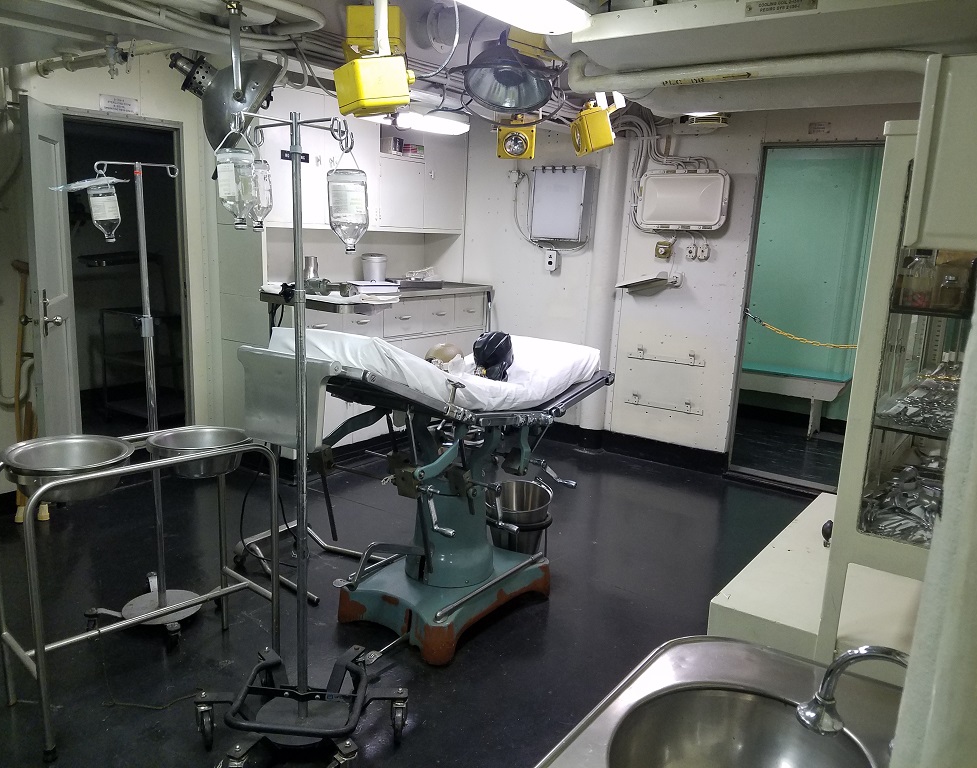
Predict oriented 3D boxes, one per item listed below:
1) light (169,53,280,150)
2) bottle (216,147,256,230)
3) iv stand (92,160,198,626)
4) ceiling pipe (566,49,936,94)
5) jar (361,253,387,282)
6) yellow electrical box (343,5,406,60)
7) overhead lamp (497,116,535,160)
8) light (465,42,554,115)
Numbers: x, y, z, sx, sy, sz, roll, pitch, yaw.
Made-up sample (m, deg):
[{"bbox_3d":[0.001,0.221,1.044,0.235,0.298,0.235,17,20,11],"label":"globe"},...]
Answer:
[{"bbox_3d":[-0.826,-0.881,2.288,0.305,0.350,0.350,32,11,-5],"label":"light"},{"bbox_3d":[-0.583,-0.452,1.785,0.088,0.190,0.088,11,14,35],"label":"bottle"},{"bbox_3d":[-1.173,0.076,2.717,0.440,1.662,0.420,-3,13,-24],"label":"iv stand"},{"bbox_3d":[0.837,-1.098,2.702,1.290,0.105,0.100,11,14,35],"label":"ceiling pipe"},{"bbox_3d":[-0.790,-0.785,5.339,0.178,0.224,0.178,2,12,0],"label":"jar"},{"bbox_3d":[-0.366,-1.125,2.470,0.172,0.160,0.150,4,12,9],"label":"yellow electrical box"},{"bbox_3d":[0.121,-1.063,3.340,0.168,0.178,0.175,3,27,5],"label":"overhead lamp"},{"bbox_3d":[0.088,-1.272,3.039,0.360,0.250,0.360,1,-10,0],"label":"light"}]

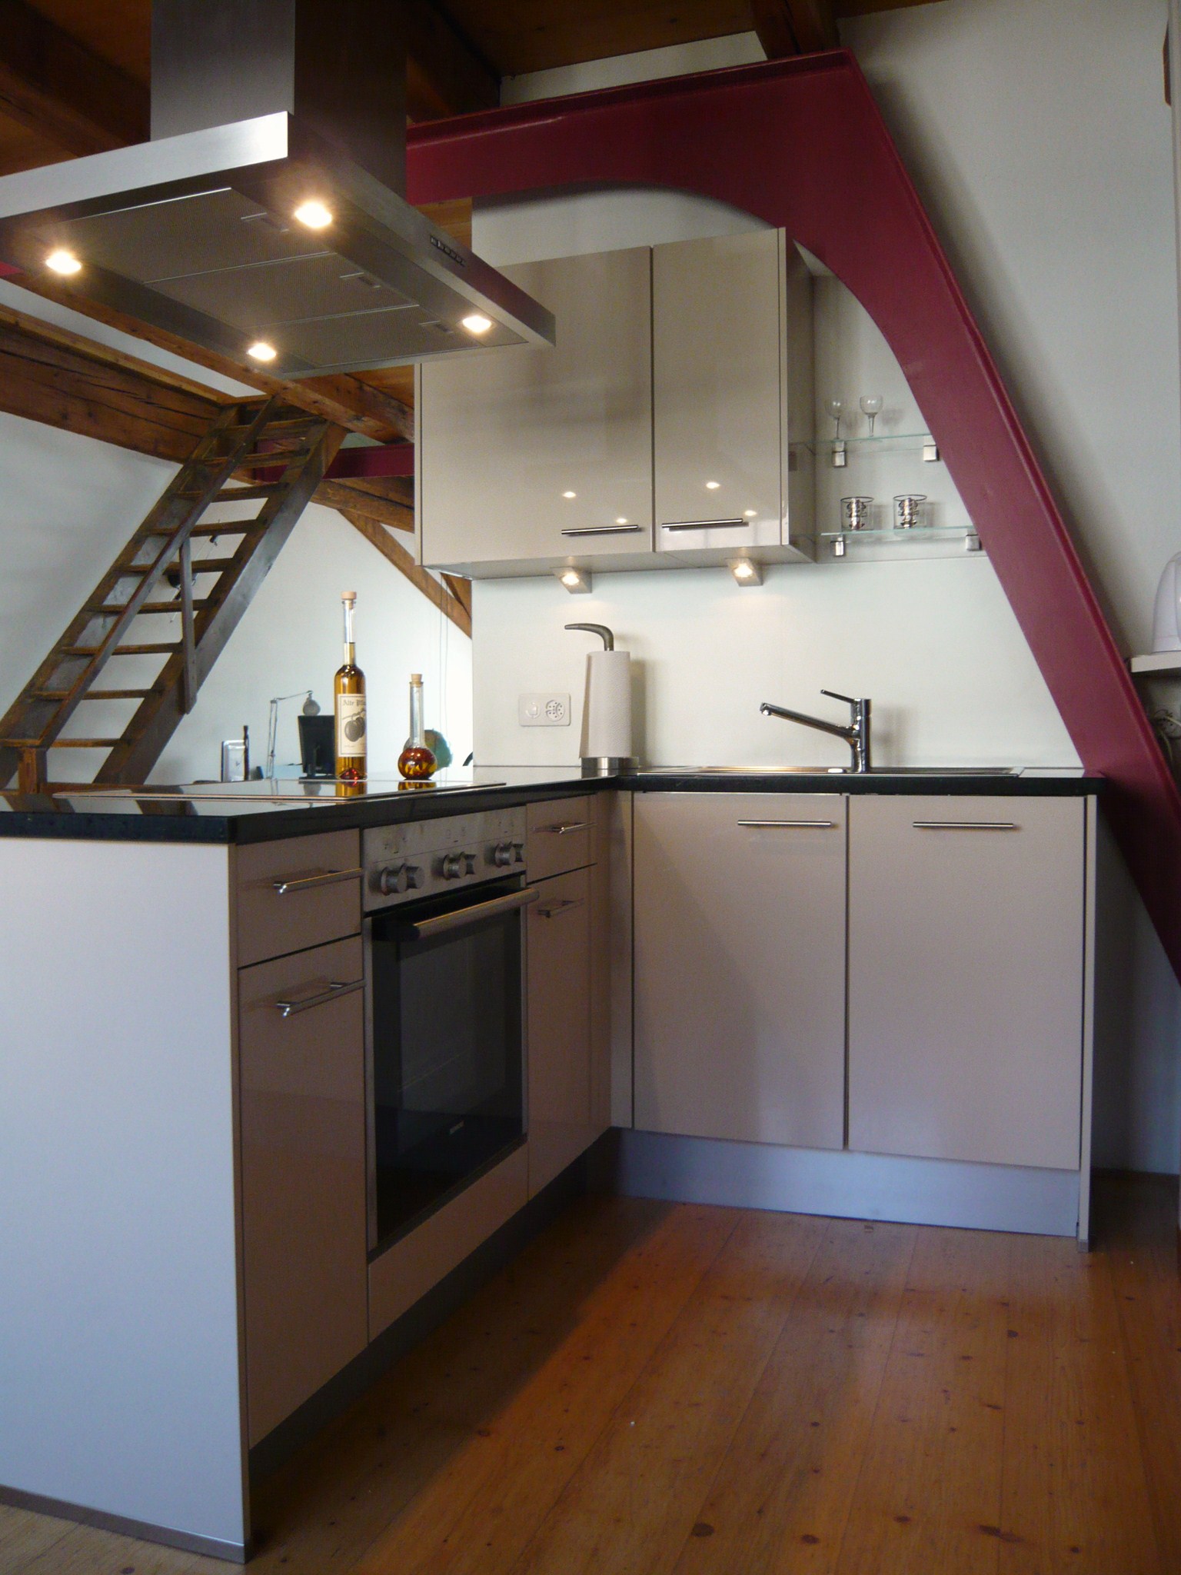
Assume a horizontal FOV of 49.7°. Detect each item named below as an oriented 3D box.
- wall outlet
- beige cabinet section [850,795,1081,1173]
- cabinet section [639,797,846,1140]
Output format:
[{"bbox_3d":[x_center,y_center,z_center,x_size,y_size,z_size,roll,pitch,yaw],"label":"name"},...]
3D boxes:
[{"bbox_3d":[-0.124,-0.207,3.409,0.148,0.088,0.014,0,2,19],"label":"wall outlet"},{"bbox_3d":[0.827,0.371,2.792,0.450,0.722,0.580,0,2,19],"label":"beige cabinet section"},{"bbox_3d":[0.400,0.368,2.936,0.453,0.722,0.580,0,2,19],"label":"cabinet section"}]

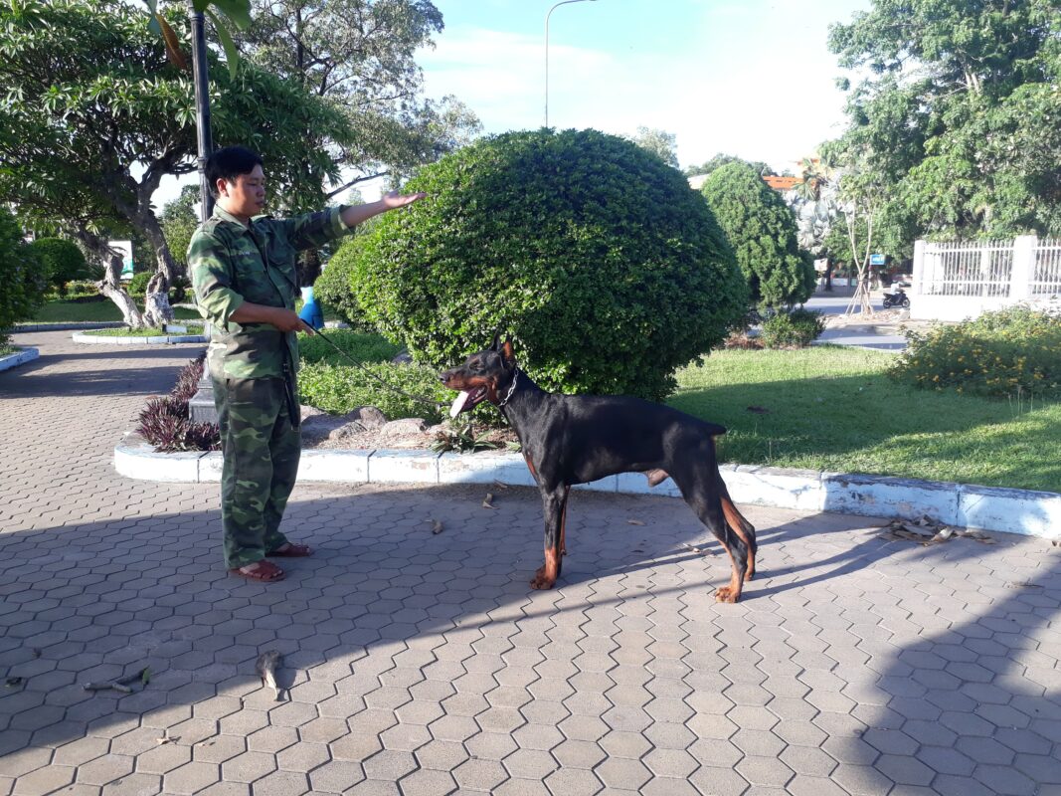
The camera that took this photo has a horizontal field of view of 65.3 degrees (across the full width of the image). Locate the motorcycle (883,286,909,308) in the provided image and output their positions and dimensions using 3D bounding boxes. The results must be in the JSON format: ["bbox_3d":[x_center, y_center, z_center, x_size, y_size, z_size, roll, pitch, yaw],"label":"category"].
[{"bbox_3d":[18.831,-5.157,42.701,1.880,1.100,0.700,-6,10,-34],"label":"motorcycle"}]

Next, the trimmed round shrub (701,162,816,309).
[{"bbox_3d":[3.569,-2.561,14.584,2.750,3.107,2.750,0,8,0],"label":"trimmed round shrub"}]

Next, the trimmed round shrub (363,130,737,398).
[{"bbox_3d":[0.155,-1.032,6.823,3.200,2.180,3.200,0,8,0],"label":"trimmed round shrub"}]

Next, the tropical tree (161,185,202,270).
[{"bbox_3d":[-14.306,-6.305,34.453,2.400,4.937,2.400,0,8,0],"label":"tropical tree"}]

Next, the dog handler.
[{"bbox_3d":[-0.887,-0.139,3.303,0.740,1.675,0.570,4,9,25],"label":"dog handler"}]

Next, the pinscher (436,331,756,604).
[{"bbox_3d":[0.257,0.254,3.128,1.210,0.950,0.290,1,8,7],"label":"pinscher"}]

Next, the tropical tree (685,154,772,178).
[{"bbox_3d":[14.358,-12.592,60.826,7.500,10.372,7.500,0,8,0],"label":"tropical tree"}]

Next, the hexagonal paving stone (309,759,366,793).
[{"bbox_3d":[-0.461,0.921,1.973,0.146,0.050,0.124,1,8,9],"label":"hexagonal paving stone"}]

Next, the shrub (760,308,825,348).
[{"bbox_3d":[4.244,-1.117,13.377,1.080,0.660,1.000,0,8,0],"label":"shrub"}]

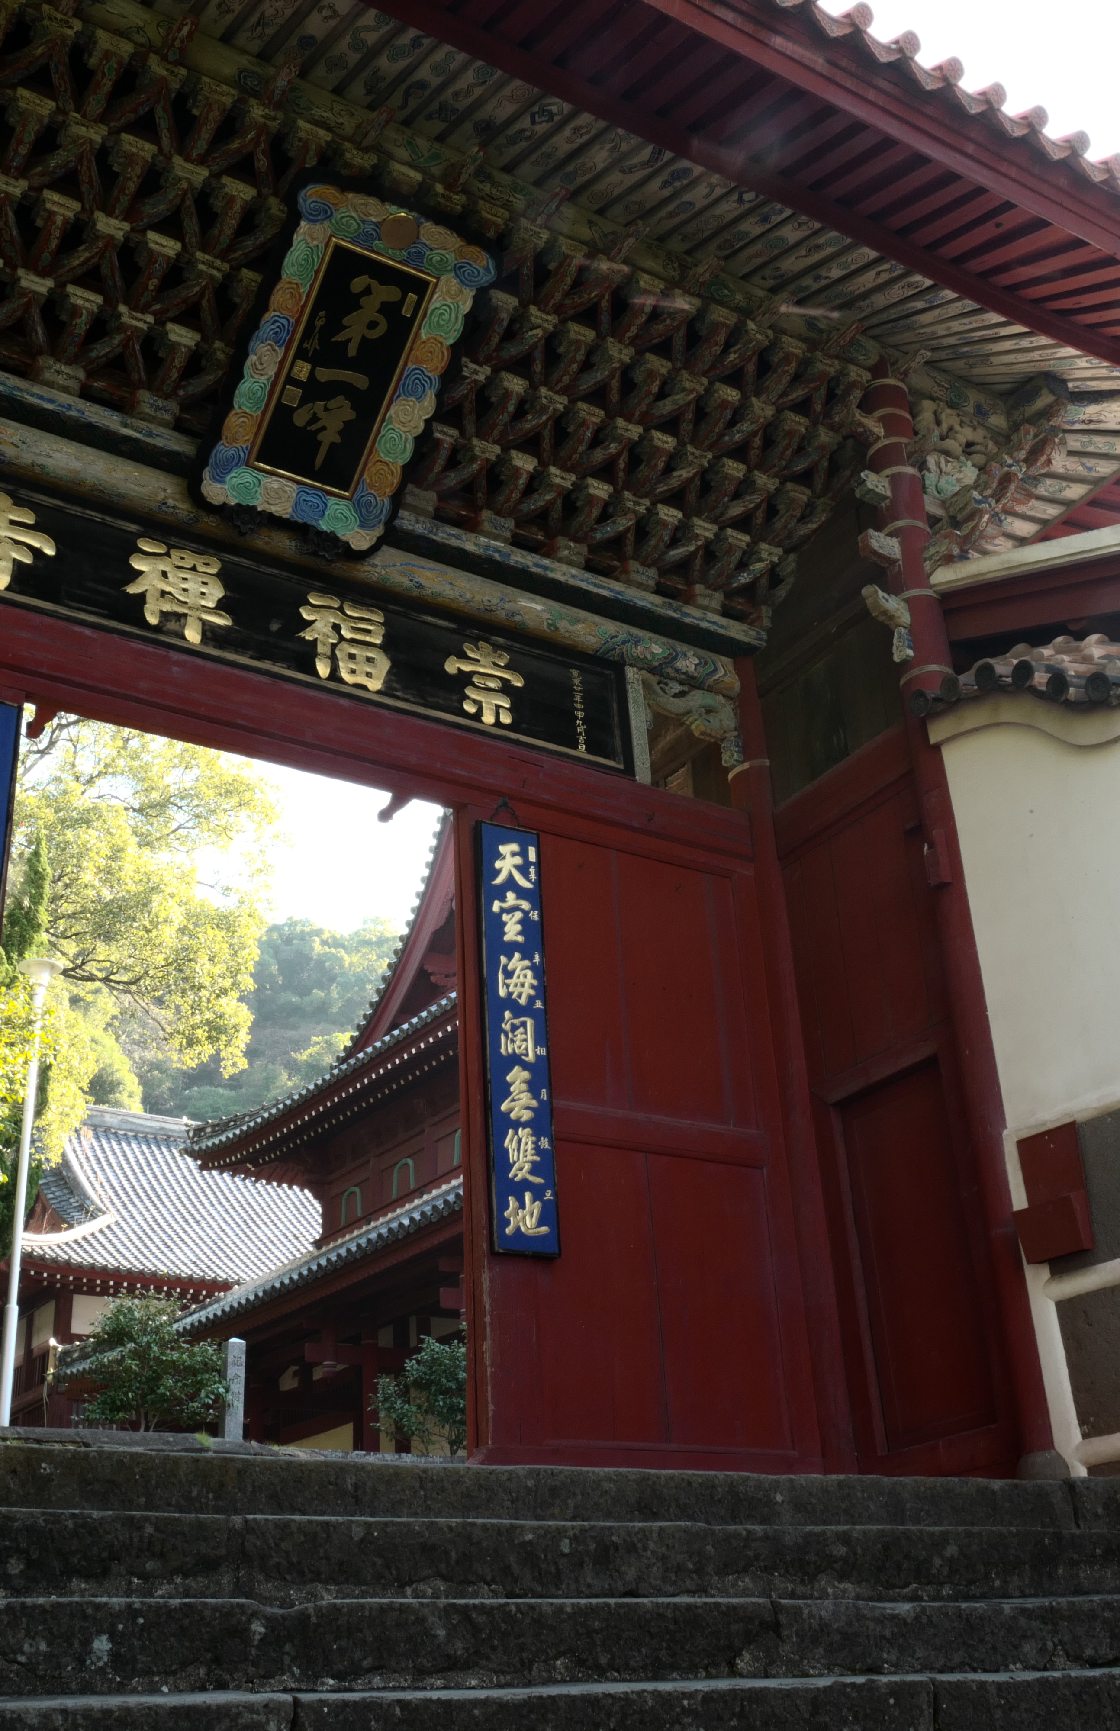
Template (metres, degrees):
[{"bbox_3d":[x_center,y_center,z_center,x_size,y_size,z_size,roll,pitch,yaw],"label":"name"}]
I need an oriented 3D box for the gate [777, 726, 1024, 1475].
[{"bbox_3d":[1.351,0.947,7.094,0.130,3.146,0.907,14,-31,-30],"label":"gate"}]

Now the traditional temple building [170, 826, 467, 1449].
[{"bbox_3d":[3.858,4.898,28.822,17.000,12.800,14.300,14,-31,-30],"label":"traditional temple building"}]

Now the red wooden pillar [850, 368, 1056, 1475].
[{"bbox_3d":[1.594,-0.093,7.063,0.209,4.939,0.209,14,-31,-30],"label":"red wooden pillar"}]

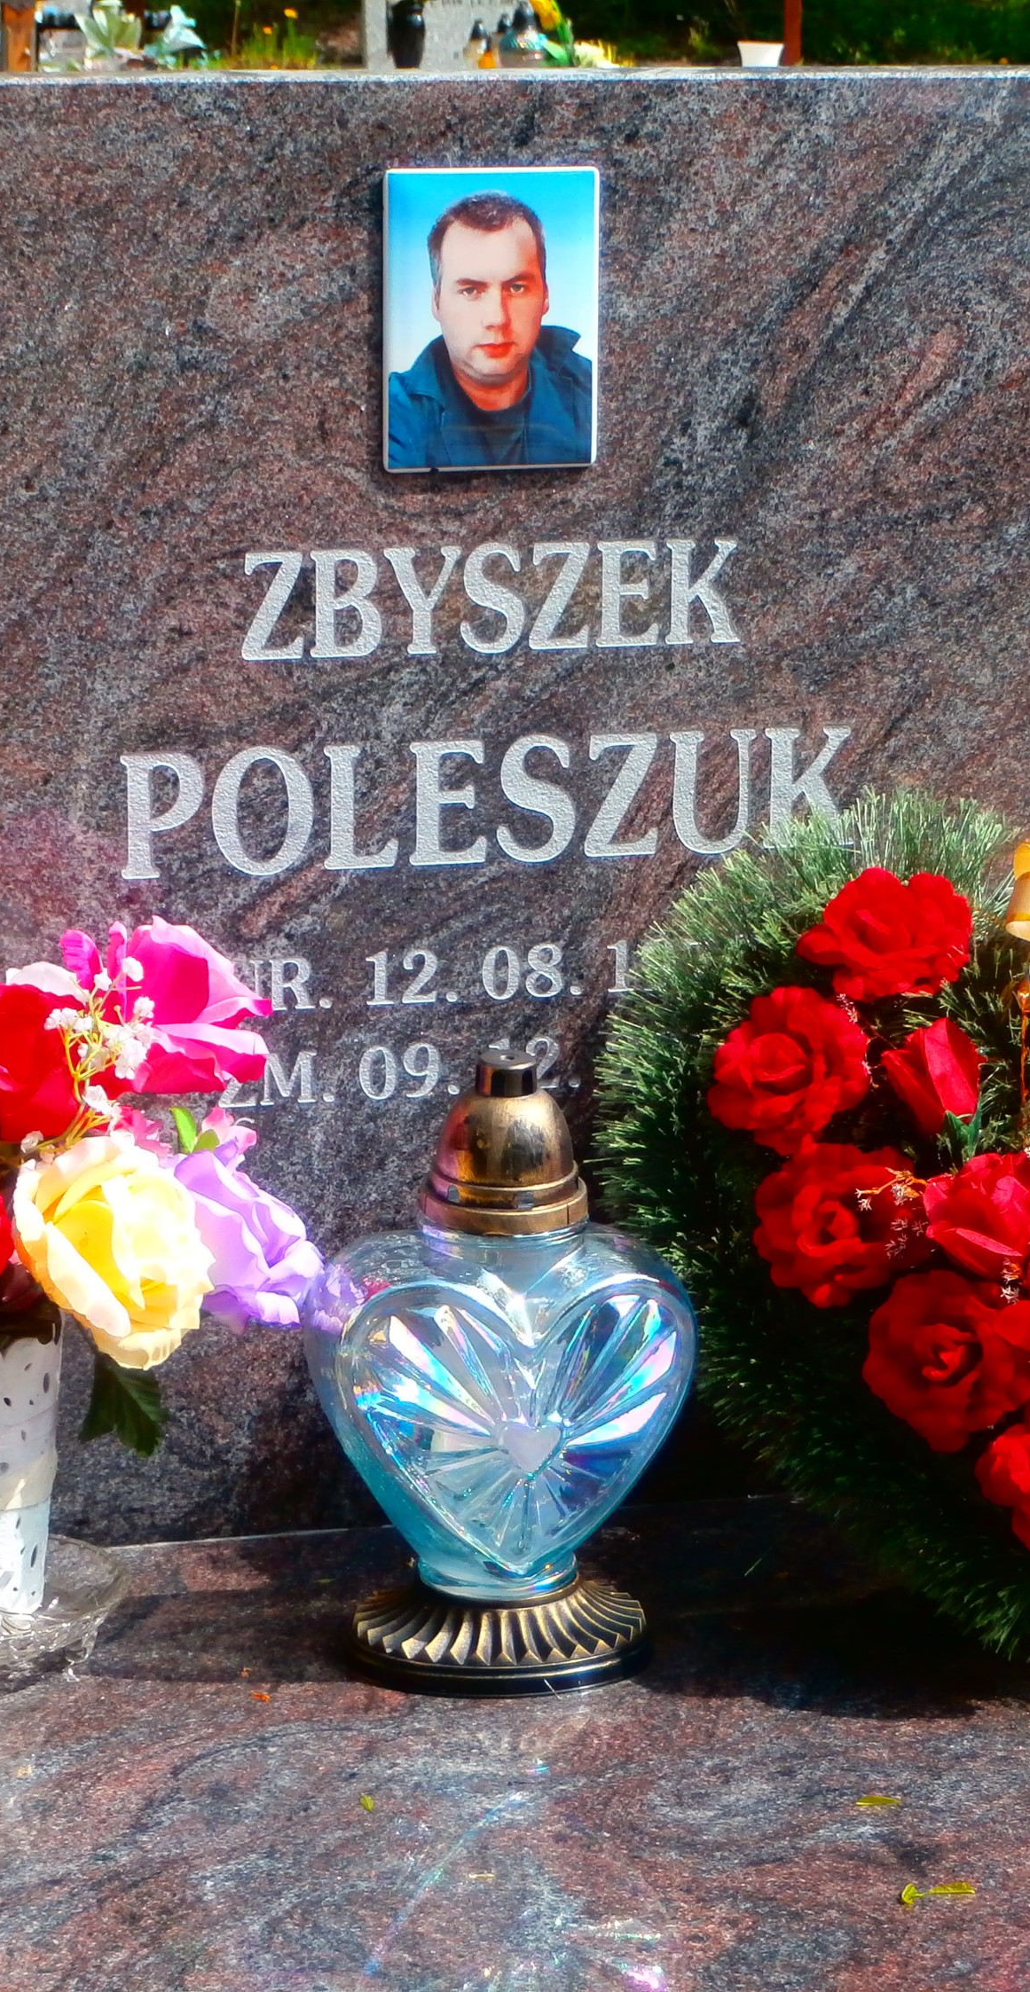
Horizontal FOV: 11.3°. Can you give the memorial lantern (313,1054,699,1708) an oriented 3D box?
[{"bbox_3d":[-0.006,0.178,2.574,0.192,0.298,0.147,-3,13,-15],"label":"memorial lantern"}]

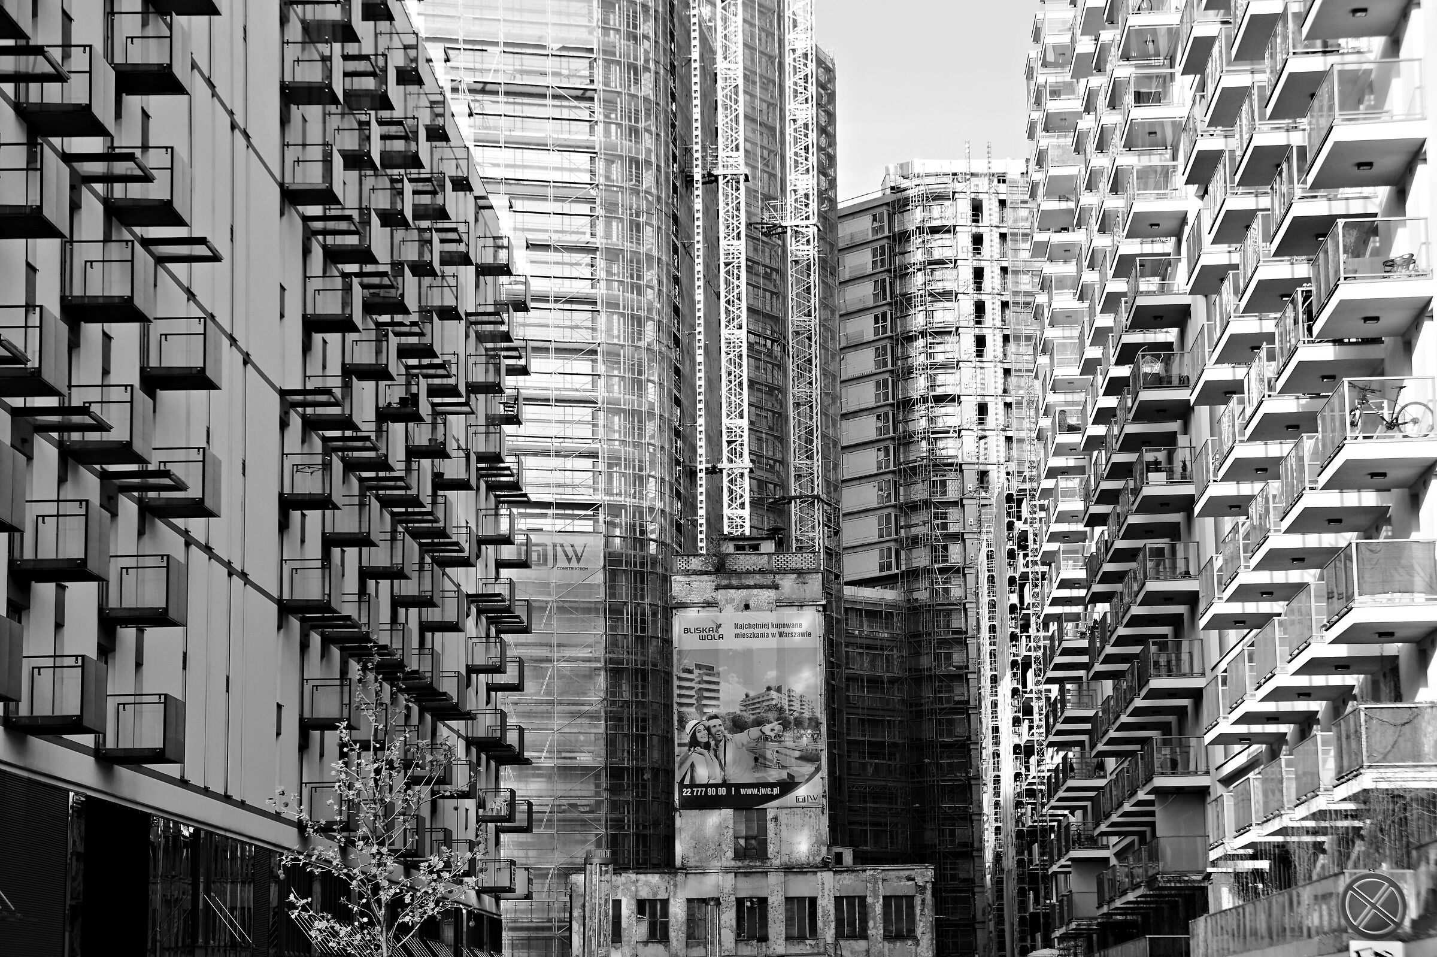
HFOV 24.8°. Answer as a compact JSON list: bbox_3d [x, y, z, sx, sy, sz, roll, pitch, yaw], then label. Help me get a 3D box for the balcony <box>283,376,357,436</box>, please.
[{"bbox_3d":[-10.992,-2.117,93.330,1.407,1.264,1.828,-1,-9,2],"label":"balcony"}]

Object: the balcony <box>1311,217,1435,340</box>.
[{"bbox_3d":[11.659,-3.538,58.496,1.590,1.411,3.371,-1,-9,2],"label":"balcony"}]

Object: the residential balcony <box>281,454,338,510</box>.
[{"bbox_3d":[-10.985,0.120,88.304,1.420,1.265,1.747,-1,-9,3],"label":"residential balcony"}]

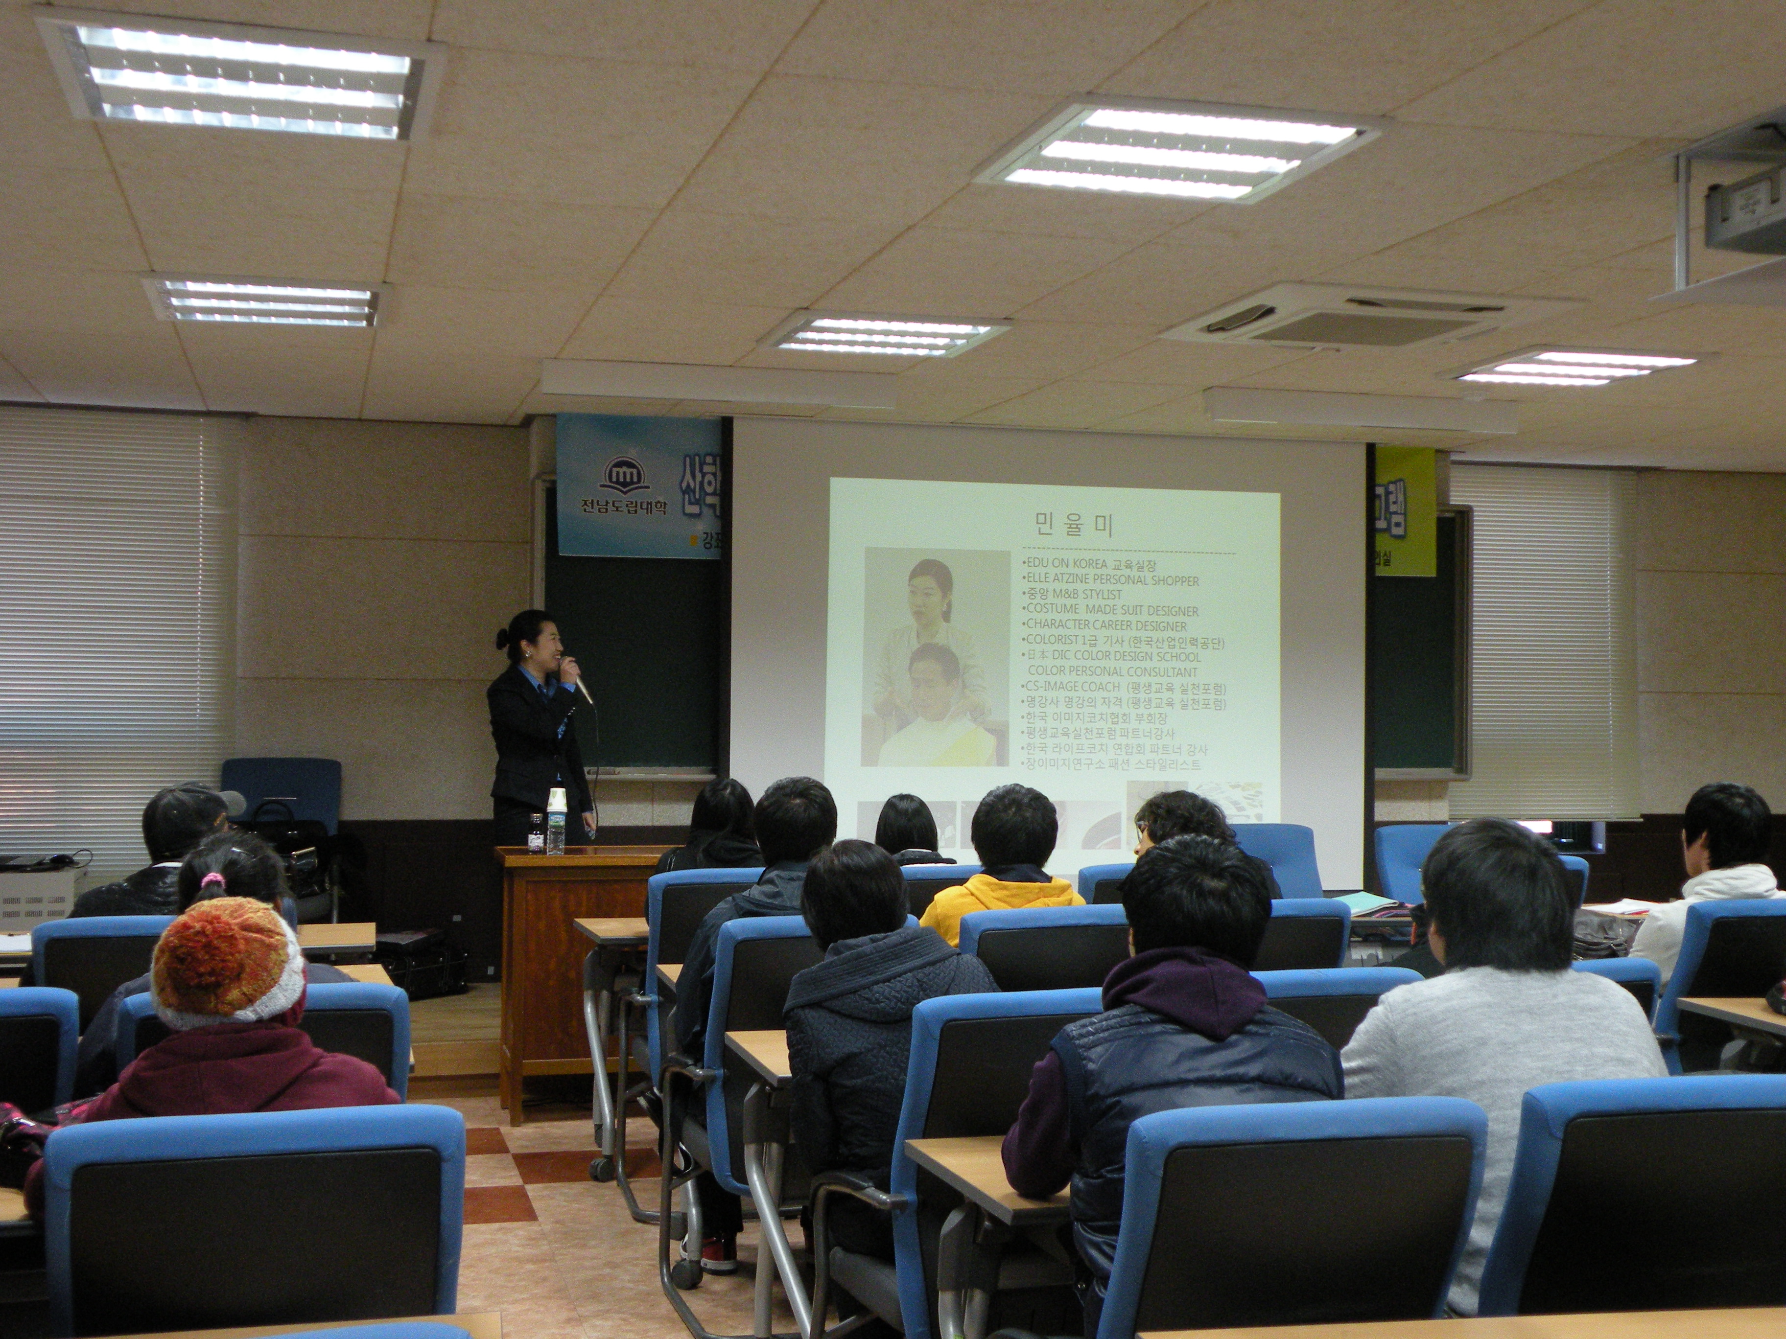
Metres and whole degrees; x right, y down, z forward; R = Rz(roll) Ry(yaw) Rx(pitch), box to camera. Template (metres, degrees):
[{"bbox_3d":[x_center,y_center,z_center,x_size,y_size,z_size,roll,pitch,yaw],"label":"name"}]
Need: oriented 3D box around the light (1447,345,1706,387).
[{"bbox_3d":[2.281,-1.050,7.356,0.660,0.080,0.660,0,-1,-15],"label":"light"}]

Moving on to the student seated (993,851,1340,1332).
[{"bbox_3d":[0.396,0.873,3.150,0.520,1.285,0.780,0,-1,-15],"label":"student seated"}]

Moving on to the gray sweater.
[{"bbox_3d":[0.839,0.707,3.084,0.520,0.600,0.420,0,-1,-15],"label":"gray sweater"}]

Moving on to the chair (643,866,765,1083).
[{"bbox_3d":[-0.518,1.061,6.341,0.530,0.970,0.600,0,-1,-15],"label":"chair"}]

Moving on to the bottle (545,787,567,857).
[{"bbox_3d":[-1.148,0.518,7.382,0.075,0.238,0.075,0,0,-15],"label":"bottle"}]

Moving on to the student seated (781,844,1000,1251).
[{"bbox_3d":[-0.023,0.922,4.265,0.460,1.200,0.700,0,0,-15],"label":"student seated"}]

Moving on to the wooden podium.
[{"bbox_3d":[-0.937,1.099,7.678,0.900,0.920,0.470,0,-1,-15],"label":"wooden podium"}]

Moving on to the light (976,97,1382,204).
[{"bbox_3d":[0.569,-1.089,4.486,0.660,0.080,0.660,0,-1,-15],"label":"light"}]

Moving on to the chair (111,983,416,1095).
[{"bbox_3d":[-1.204,1.044,4.185,0.530,0.940,0.600,0,0,-15],"label":"chair"}]

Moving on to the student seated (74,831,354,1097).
[{"bbox_3d":[-1.326,0.914,4.298,0.520,1.200,0.700,0,0,-15],"label":"student seated"}]

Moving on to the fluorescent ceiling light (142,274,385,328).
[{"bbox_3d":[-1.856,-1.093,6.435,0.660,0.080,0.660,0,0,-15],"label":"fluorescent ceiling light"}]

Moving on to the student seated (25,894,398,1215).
[{"bbox_3d":[-0.931,0.903,3.003,0.520,1.210,0.780,0,-1,-15],"label":"student seated"}]

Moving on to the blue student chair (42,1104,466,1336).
[{"bbox_3d":[-0.868,1.037,3.012,0.530,0.940,0.600,0,0,-15],"label":"blue student chair"}]

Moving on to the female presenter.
[{"bbox_3d":[-1.345,0.557,8.147,0.340,1.572,0.460,0,-1,33],"label":"female presenter"}]

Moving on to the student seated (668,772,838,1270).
[{"bbox_3d":[-0.295,0.899,5.429,0.520,1.280,0.780,0,-1,-15],"label":"student seated"}]

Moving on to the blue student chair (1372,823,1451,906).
[{"bbox_3d":[2.131,1.094,8.165,0.530,0.970,0.600,0,-1,-15],"label":"blue student chair"}]

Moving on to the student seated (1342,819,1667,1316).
[{"bbox_3d":[0.915,0.877,3.471,0.560,1.290,0.750,0,0,-15],"label":"student seated"}]

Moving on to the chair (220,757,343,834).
[{"bbox_3d":[-2.342,0.832,8.165,0.530,0.970,0.600,0,-1,-7],"label":"chair"}]

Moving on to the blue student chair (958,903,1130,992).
[{"bbox_3d":[0.311,1.055,5.403,0.530,0.970,0.600,0,-1,-15],"label":"blue student chair"}]

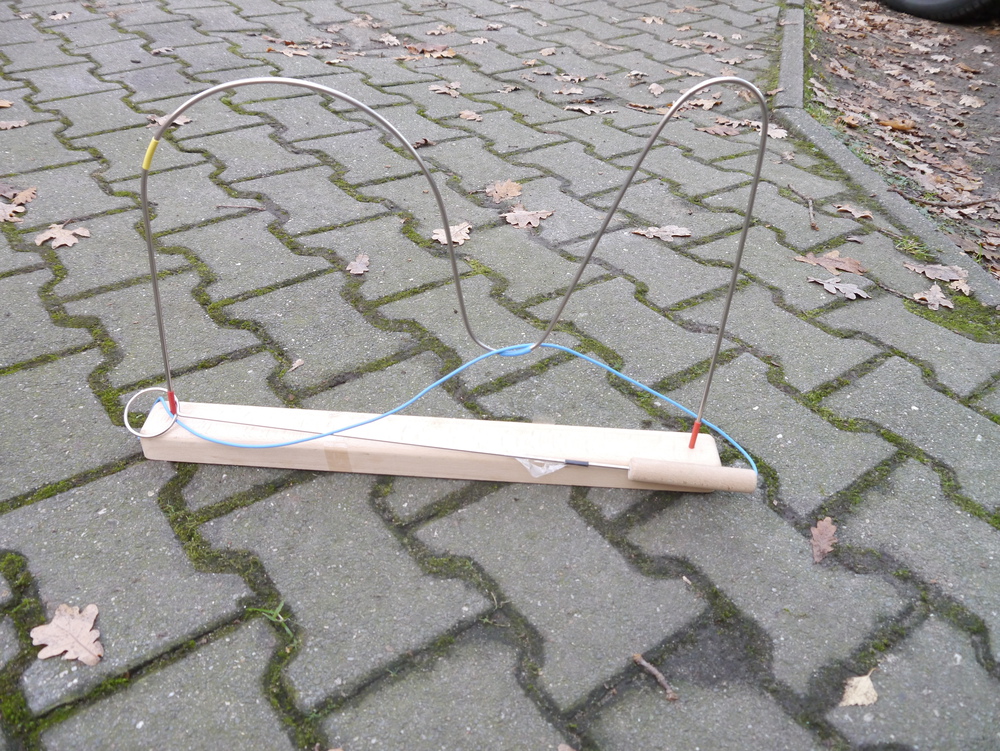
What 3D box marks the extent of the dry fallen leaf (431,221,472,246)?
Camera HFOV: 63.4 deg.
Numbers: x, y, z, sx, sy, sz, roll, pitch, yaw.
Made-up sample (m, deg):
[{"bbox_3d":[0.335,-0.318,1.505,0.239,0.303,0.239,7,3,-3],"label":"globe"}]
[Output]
[{"bbox_3d":[-0.060,-0.190,1.075,0.052,0.015,0.068,22,40,23],"label":"dry fallen leaf"}]

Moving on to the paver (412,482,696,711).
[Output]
[{"bbox_3d":[0.039,0.180,0.661,0.160,0.070,0.195,-22,44,-31],"label":"paver"}]

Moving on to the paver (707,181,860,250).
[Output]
[{"bbox_3d":[0.426,-0.218,1.250,0.159,0.070,0.192,-21,43,-31],"label":"paver"}]

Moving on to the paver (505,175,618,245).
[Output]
[{"bbox_3d":[0.072,-0.215,1.200,0.160,0.070,0.195,-21,43,-30],"label":"paver"}]

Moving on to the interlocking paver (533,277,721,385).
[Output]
[{"bbox_3d":[0.146,-0.025,0.944,0.154,0.070,0.193,-22,44,-31],"label":"interlocking paver"}]

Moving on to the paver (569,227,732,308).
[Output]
[{"bbox_3d":[0.196,-0.122,1.086,0.158,0.070,0.195,-22,44,-32],"label":"paver"}]

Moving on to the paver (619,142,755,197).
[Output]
[{"bbox_3d":[0.297,-0.310,1.352,0.160,0.070,0.195,-24,45,-32],"label":"paver"}]

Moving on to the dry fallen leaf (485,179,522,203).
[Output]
[{"bbox_3d":[0.005,-0.276,1.212,0.057,0.013,0.080,10,36,7],"label":"dry fallen leaf"}]

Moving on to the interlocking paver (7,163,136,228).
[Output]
[{"bbox_3d":[-0.611,-0.223,1.143,0.160,0.070,0.195,-23,44,-32],"label":"interlocking paver"}]

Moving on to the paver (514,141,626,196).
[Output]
[{"bbox_3d":[0.126,-0.317,1.353,0.161,0.070,0.188,-22,43,-32],"label":"paver"}]

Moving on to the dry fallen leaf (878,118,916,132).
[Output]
[{"bbox_3d":[0.791,-0.498,1.614,0.088,0.022,0.060,5,36,0],"label":"dry fallen leaf"}]

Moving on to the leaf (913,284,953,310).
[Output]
[{"bbox_3d":[0.548,-0.099,1.026,0.052,0.016,0.074,15,37,14],"label":"leaf"}]

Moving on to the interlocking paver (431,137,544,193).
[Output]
[{"bbox_3d":[-0.045,-0.318,1.327,0.158,0.070,0.195,-22,44,-32],"label":"interlocking paver"}]

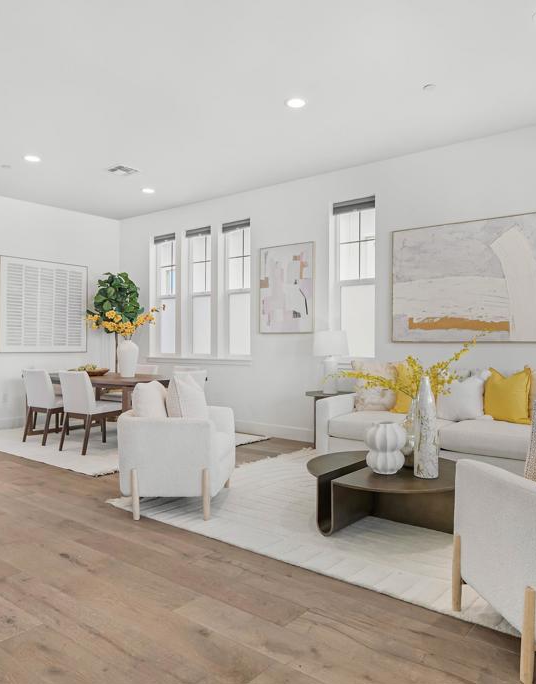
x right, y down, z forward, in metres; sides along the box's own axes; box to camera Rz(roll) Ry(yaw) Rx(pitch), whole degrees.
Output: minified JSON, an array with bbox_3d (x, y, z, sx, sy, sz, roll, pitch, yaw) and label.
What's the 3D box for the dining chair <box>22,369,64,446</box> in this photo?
[{"bbox_3d":[-2.514,0.741,6.416,0.480,0.860,0.620,0,0,38],"label":"dining chair"}]

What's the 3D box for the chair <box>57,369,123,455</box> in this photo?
[{"bbox_3d":[-1.849,0.732,5.856,0.500,0.860,0.620,0,0,39],"label":"chair"}]

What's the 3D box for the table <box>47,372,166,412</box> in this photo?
[{"bbox_3d":[-1.955,0.790,6.446,2.280,0.760,0.900,0,0,38],"label":"table"}]

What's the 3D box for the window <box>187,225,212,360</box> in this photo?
[{"bbox_3d":[-0.952,-0.671,7.457,0.560,1.750,0.120,0,0,39],"label":"window"}]

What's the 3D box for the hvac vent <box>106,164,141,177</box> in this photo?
[{"bbox_3d":[-1.585,-1.882,5.962,0.300,0.025,0.300,0,0,39],"label":"hvac vent"}]

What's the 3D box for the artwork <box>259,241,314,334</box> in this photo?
[{"bbox_3d":[0.207,-0.625,6.427,0.800,1.050,0.040,0,0,39],"label":"artwork"}]

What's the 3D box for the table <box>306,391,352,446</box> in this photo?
[{"bbox_3d":[0.685,0.858,5.712,0.430,0.620,0.460,0,0,39],"label":"table"}]

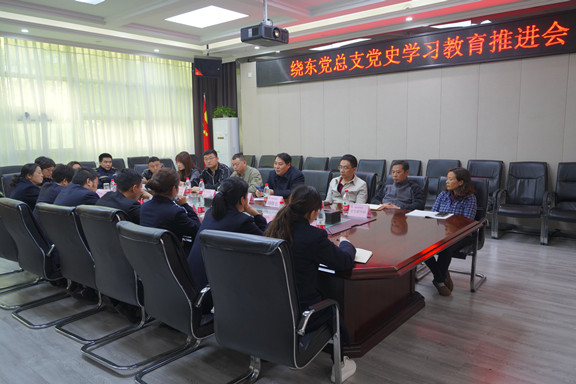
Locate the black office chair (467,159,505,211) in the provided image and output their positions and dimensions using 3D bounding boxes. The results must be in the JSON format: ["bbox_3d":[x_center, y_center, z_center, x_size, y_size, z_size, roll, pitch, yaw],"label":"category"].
[{"bbox_3d":[2.843,0.069,6.441,0.600,1.060,0.660,5,10,39],"label":"black office chair"}]

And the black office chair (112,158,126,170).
[{"bbox_3d":[-3.122,-0.029,8.062,0.650,1.050,0.600,5,10,39],"label":"black office chair"}]

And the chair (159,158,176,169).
[{"bbox_3d":[-2.579,-0.289,9.758,0.660,1.003,0.600,5,10,39],"label":"chair"}]

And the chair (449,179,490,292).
[{"bbox_3d":[1.675,0.377,4.374,0.570,1.011,0.600,5,10,36],"label":"chair"}]

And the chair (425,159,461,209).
[{"bbox_3d":[2.342,0.039,6.682,0.600,1.011,0.680,5,10,39],"label":"chair"}]

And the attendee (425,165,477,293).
[{"bbox_3d":[1.608,0.350,4.213,0.660,1.180,0.500,-8,11,-42],"label":"attendee"}]

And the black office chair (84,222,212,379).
[{"bbox_3d":[-0.687,0.669,2.799,0.580,1.040,0.660,5,10,39],"label":"black office chair"}]

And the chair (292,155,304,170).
[{"bbox_3d":[-0.040,-0.189,8.654,0.600,1.011,0.680,5,10,39],"label":"chair"}]

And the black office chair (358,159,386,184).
[{"bbox_3d":[1.324,-0.022,7.319,0.570,1.000,0.630,6,11,40],"label":"black office chair"}]

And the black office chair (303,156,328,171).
[{"bbox_3d":[0.447,-0.154,8.379,0.600,1.060,0.660,5,10,39],"label":"black office chair"}]

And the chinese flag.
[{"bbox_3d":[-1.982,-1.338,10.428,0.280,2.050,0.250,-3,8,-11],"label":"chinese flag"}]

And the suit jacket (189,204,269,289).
[{"bbox_3d":[-0.390,0.395,2.874,0.500,0.593,0.580,5,10,39],"label":"suit jacket"}]

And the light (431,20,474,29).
[{"bbox_3d":[2.397,-2.411,6.257,0.620,0.070,0.400,5,10,39],"label":"light"}]

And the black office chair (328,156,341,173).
[{"bbox_3d":[0.883,-0.101,7.890,0.600,1.011,0.680,5,10,39],"label":"black office chair"}]

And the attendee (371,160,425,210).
[{"bbox_3d":[1.068,0.270,4.548,0.740,1.198,0.580,-9,11,-44],"label":"attendee"}]

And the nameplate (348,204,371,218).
[{"bbox_3d":[0.681,0.174,4.035,0.070,0.095,0.220,-8,10,-39],"label":"nameplate"}]

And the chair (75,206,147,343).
[{"bbox_3d":[-1.087,0.613,3.036,0.570,1.026,0.580,5,10,39],"label":"chair"}]

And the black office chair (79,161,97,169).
[{"bbox_3d":[-3.742,-0.054,8.175,0.630,1.000,0.570,6,11,40],"label":"black office chair"}]

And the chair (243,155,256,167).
[{"bbox_3d":[-1.050,-0.293,9.589,0.600,1.060,0.660,5,10,39],"label":"chair"}]

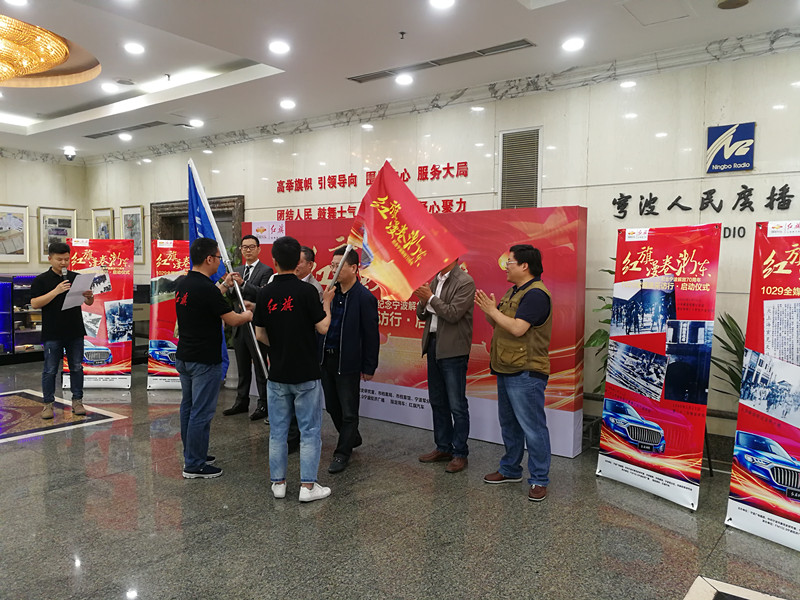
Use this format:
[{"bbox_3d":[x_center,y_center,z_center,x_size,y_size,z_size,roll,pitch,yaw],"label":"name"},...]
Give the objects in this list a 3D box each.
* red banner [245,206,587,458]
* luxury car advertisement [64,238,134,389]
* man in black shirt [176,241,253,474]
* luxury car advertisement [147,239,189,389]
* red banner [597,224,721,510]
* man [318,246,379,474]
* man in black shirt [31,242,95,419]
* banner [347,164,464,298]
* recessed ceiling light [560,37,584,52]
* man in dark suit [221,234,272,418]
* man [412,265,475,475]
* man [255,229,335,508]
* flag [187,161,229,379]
[{"bbox_3d":[-0.163,0.182,6.192,4.000,2.000,0.200,3,4,36],"label":"red banner"},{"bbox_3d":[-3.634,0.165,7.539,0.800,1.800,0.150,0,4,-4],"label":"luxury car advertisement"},{"bbox_3d":[-1.386,0.406,4.659,0.580,1.720,0.500,-2,4,-33],"label":"man in black shirt"},{"bbox_3d":[-2.614,0.173,7.538,0.800,1.800,0.150,0,4,-3],"label":"luxury car advertisement"},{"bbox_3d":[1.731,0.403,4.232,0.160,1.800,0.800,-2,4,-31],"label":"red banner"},{"bbox_3d":[-0.411,0.426,4.890,0.440,1.678,0.500,-3,5,-42],"label":"man"},{"bbox_3d":[-3.394,0.292,6.270,0.580,1.720,0.450,-1,4,-27],"label":"man in black shirt"},{"bbox_3d":[0.058,-0.501,4.500,0.620,0.870,0.220,-44,0,1],"label":"banner"},{"bbox_3d":[1.304,-1.926,4.710,0.180,0.040,0.180,0,4,0],"label":"recessed ceiling light"},{"bbox_3d":[-1.558,0.262,6.326,0.540,1.800,0.450,2,4,30],"label":"man in dark suit"},{"bbox_3d":[0.330,0.402,4.763,0.430,1.730,0.500,-2,5,-37],"label":"man"},{"bbox_3d":[-0.706,0.436,4.252,0.520,1.720,0.500,2,4,22],"label":"man"},{"bbox_3d":[-1.527,-0.242,4.950,0.360,1.660,0.320,1,4,12],"label":"flag"}]

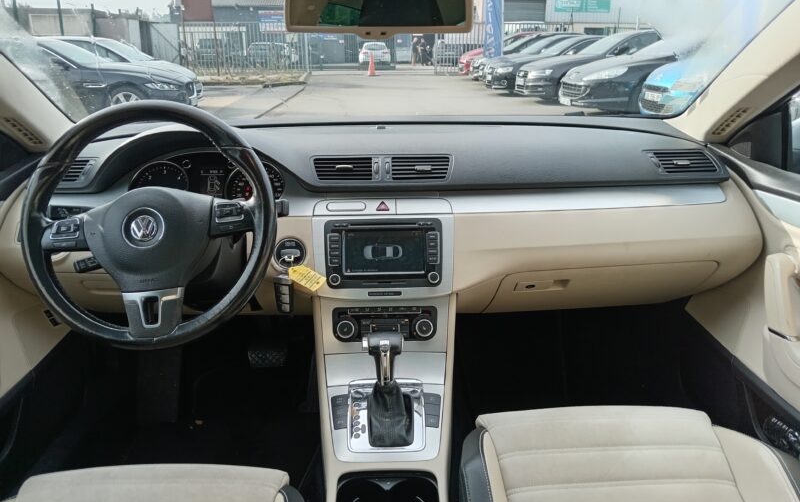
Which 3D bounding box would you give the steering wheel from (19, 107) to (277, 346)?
[{"bbox_3d":[-0.373,-0.038,0.888,0.377,0.377,0.085,-5,-7,-1],"label":"steering wheel"}]

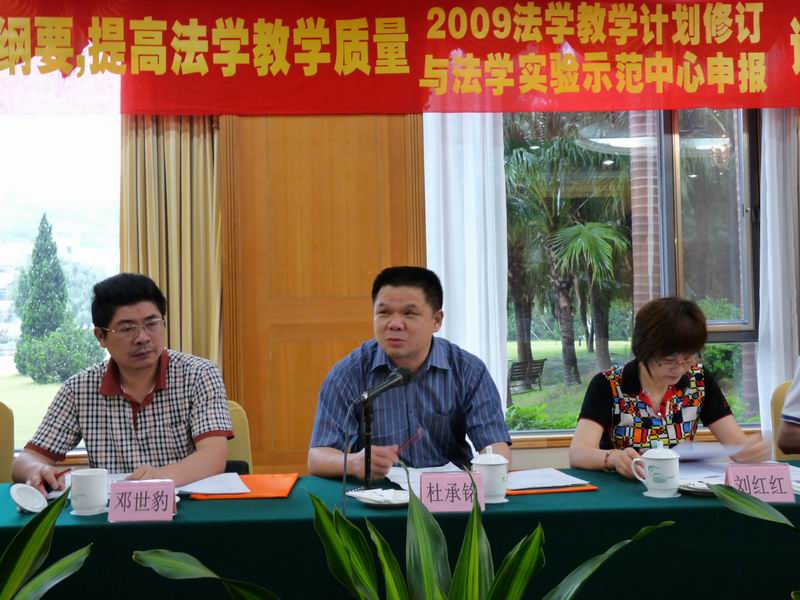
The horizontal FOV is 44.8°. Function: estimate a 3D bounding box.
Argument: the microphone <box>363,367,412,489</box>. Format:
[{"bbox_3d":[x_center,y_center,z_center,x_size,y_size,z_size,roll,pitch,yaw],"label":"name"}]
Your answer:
[{"bbox_3d":[-0.032,0.325,2.460,0.170,0.310,0.080,0,-2,-41],"label":"microphone"}]

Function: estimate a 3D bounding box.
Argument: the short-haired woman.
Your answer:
[{"bbox_3d":[0.747,0.608,2.720,0.520,1.225,0.700,-1,-2,-5],"label":"short-haired woman"}]

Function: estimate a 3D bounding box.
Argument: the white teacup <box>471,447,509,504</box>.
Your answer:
[{"bbox_3d":[0.213,0.407,2.285,0.090,0.126,0.107,-1,-2,-3],"label":"white teacup"}]

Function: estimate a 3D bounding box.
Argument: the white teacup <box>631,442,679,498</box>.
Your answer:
[{"bbox_3d":[0.596,0.398,2.260,0.108,0.125,0.088,-1,-2,-3],"label":"white teacup"}]

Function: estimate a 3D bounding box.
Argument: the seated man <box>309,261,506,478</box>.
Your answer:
[{"bbox_3d":[0.029,0.575,2.700,0.550,1.320,0.720,-1,-2,3],"label":"seated man"}]

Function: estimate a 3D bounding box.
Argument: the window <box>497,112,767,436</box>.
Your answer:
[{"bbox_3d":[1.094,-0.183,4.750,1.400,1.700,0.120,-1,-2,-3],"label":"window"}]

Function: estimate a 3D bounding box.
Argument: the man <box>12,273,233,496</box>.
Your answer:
[{"bbox_3d":[-0.744,0.592,2.620,0.570,1.315,0.720,-1,-2,-6],"label":"man"}]

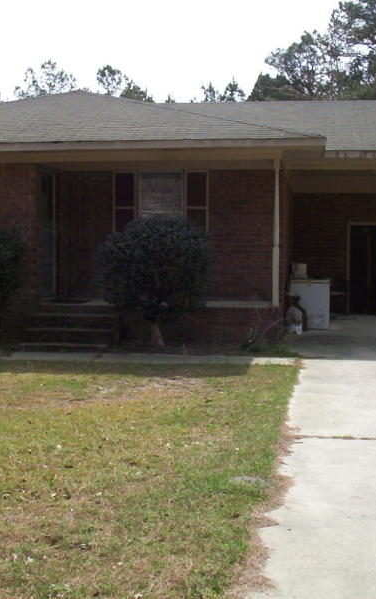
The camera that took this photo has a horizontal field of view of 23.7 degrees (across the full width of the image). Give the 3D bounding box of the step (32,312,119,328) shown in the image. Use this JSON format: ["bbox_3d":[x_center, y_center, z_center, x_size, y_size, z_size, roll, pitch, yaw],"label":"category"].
[{"bbox_3d":[-1.749,0.315,14.134,1.380,0.210,0.360,1,3,8],"label":"step"}]

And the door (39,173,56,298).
[{"bbox_3d":[-2.343,-1.060,14.900,0.090,2.080,0.940,1,3,8],"label":"door"}]

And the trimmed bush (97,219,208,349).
[{"bbox_3d":[-0.500,-0.225,13.177,1.642,1.930,1.600,1,3,8],"label":"trimmed bush"}]

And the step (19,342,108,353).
[{"bbox_3d":[-1.856,0.720,13.516,1.340,0.115,0.340,1,3,8],"label":"step"}]

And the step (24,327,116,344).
[{"bbox_3d":[-1.803,0.542,13.827,1.410,0.205,0.350,1,3,8],"label":"step"}]

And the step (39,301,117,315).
[{"bbox_3d":[-1.729,0.123,14.459,1.300,0.165,0.370,1,3,8],"label":"step"}]

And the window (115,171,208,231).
[{"bbox_3d":[-0.478,-1.554,15.373,1.630,1.320,0.100,1,3,8],"label":"window"}]

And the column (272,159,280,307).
[{"bbox_3d":[1.355,-1.012,13.813,0.095,2.265,0.095,1,3,8],"label":"column"}]

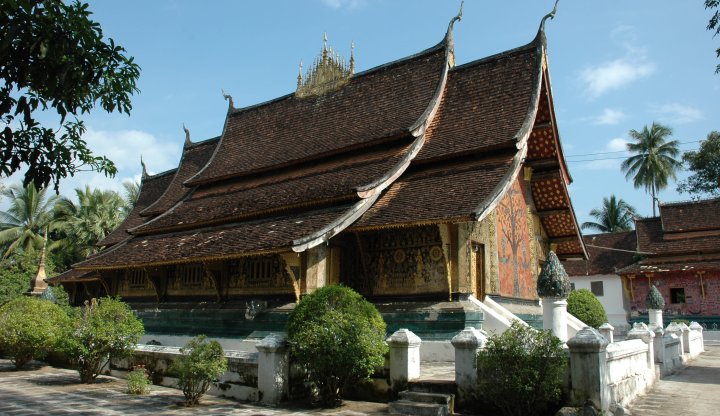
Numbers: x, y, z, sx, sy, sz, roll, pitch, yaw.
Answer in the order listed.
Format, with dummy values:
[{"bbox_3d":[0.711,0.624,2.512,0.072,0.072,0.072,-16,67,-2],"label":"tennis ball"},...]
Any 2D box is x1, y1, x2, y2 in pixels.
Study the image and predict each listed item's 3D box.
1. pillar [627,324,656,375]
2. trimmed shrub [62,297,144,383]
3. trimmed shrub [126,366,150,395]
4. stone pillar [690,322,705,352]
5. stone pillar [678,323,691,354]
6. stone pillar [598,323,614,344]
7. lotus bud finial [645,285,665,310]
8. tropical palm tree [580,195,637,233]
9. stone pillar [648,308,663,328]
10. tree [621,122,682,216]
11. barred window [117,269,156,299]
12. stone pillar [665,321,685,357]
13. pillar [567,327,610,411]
[{"bbox_3d":[7.414,3.688,14.159,0.632,1.342,0.632,-7,-14,35],"label":"pillar"},{"bbox_3d":[-6.199,3.096,12.782,1.989,1.931,1.989,-7,-14,35],"label":"trimmed shrub"},{"bbox_3d":[-4.652,3.635,11.404,0.500,0.560,0.480,1,-11,0],"label":"trimmed shrub"},{"bbox_3d":[17.137,6.587,27.502,0.550,1.450,0.550,-7,-14,35],"label":"stone pillar"},{"bbox_3d":[13.619,5.574,22.691,0.550,1.450,0.550,-7,-14,35],"label":"stone pillar"},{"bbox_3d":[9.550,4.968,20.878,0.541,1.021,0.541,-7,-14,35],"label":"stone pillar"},{"bbox_3d":[13.140,3.978,23.999,0.857,1.103,0.857,-7,-14,35],"label":"lotus bud finial"},{"bbox_3d":[25.143,5.701,53.868,6.200,14.000,6.200,1,-11,0],"label":"tropical palm tree"},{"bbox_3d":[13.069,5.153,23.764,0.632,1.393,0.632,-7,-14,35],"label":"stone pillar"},{"bbox_3d":[29.241,1.911,53.826,6.400,21.500,6.400,1,-11,0],"label":"tree"},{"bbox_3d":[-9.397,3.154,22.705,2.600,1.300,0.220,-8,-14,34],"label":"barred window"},{"bbox_3d":[11.667,5.008,20.002,0.550,1.450,0.550,-7,-14,35],"label":"stone pillar"},{"bbox_3d":[3.999,2.866,9.456,0.550,1.480,0.550,-7,-14,35],"label":"pillar"}]

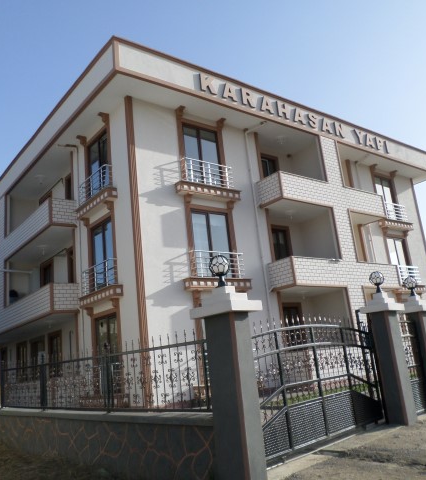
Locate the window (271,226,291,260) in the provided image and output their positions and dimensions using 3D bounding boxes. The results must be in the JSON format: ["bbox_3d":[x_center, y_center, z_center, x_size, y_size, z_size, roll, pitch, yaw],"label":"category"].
[{"bbox_3d":[2.747,0.629,17.669,0.963,2.290,0.128,5,-17,-38],"label":"window"}]

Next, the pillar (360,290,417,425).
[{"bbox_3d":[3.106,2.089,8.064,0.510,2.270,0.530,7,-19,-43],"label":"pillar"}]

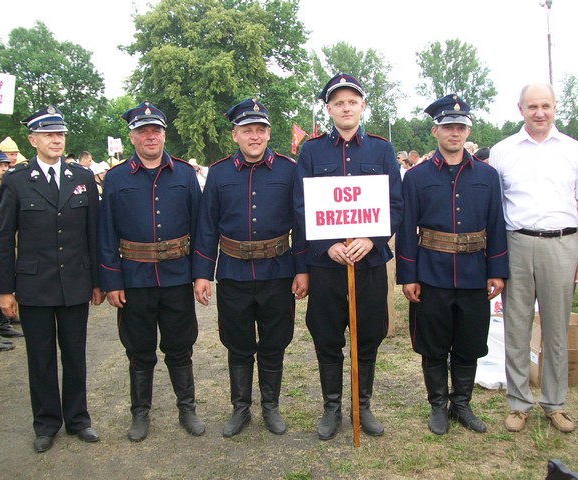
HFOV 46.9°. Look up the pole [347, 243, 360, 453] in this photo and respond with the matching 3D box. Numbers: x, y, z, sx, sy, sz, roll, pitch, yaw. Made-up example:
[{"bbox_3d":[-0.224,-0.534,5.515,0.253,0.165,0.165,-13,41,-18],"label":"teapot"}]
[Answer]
[{"bbox_3d":[0.328,0.516,3.333,0.033,1.080,0.028,-2,6,3],"label":"pole"}]

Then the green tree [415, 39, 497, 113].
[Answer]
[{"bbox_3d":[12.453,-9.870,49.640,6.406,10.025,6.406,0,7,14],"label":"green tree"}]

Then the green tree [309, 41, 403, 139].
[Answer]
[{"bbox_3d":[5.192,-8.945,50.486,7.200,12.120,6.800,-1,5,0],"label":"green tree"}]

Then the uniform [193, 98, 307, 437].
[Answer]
[{"bbox_3d":[-0.202,0.137,3.500,0.590,1.770,0.360,-1,5,-1],"label":"uniform"}]

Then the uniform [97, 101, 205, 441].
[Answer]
[{"bbox_3d":[-0.719,0.152,3.480,0.555,1.770,0.360,-2,5,-14],"label":"uniform"}]

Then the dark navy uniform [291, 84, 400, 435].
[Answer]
[{"bbox_3d":[0.311,0.093,3.460,0.570,1.885,0.420,-1,7,4],"label":"dark navy uniform"}]

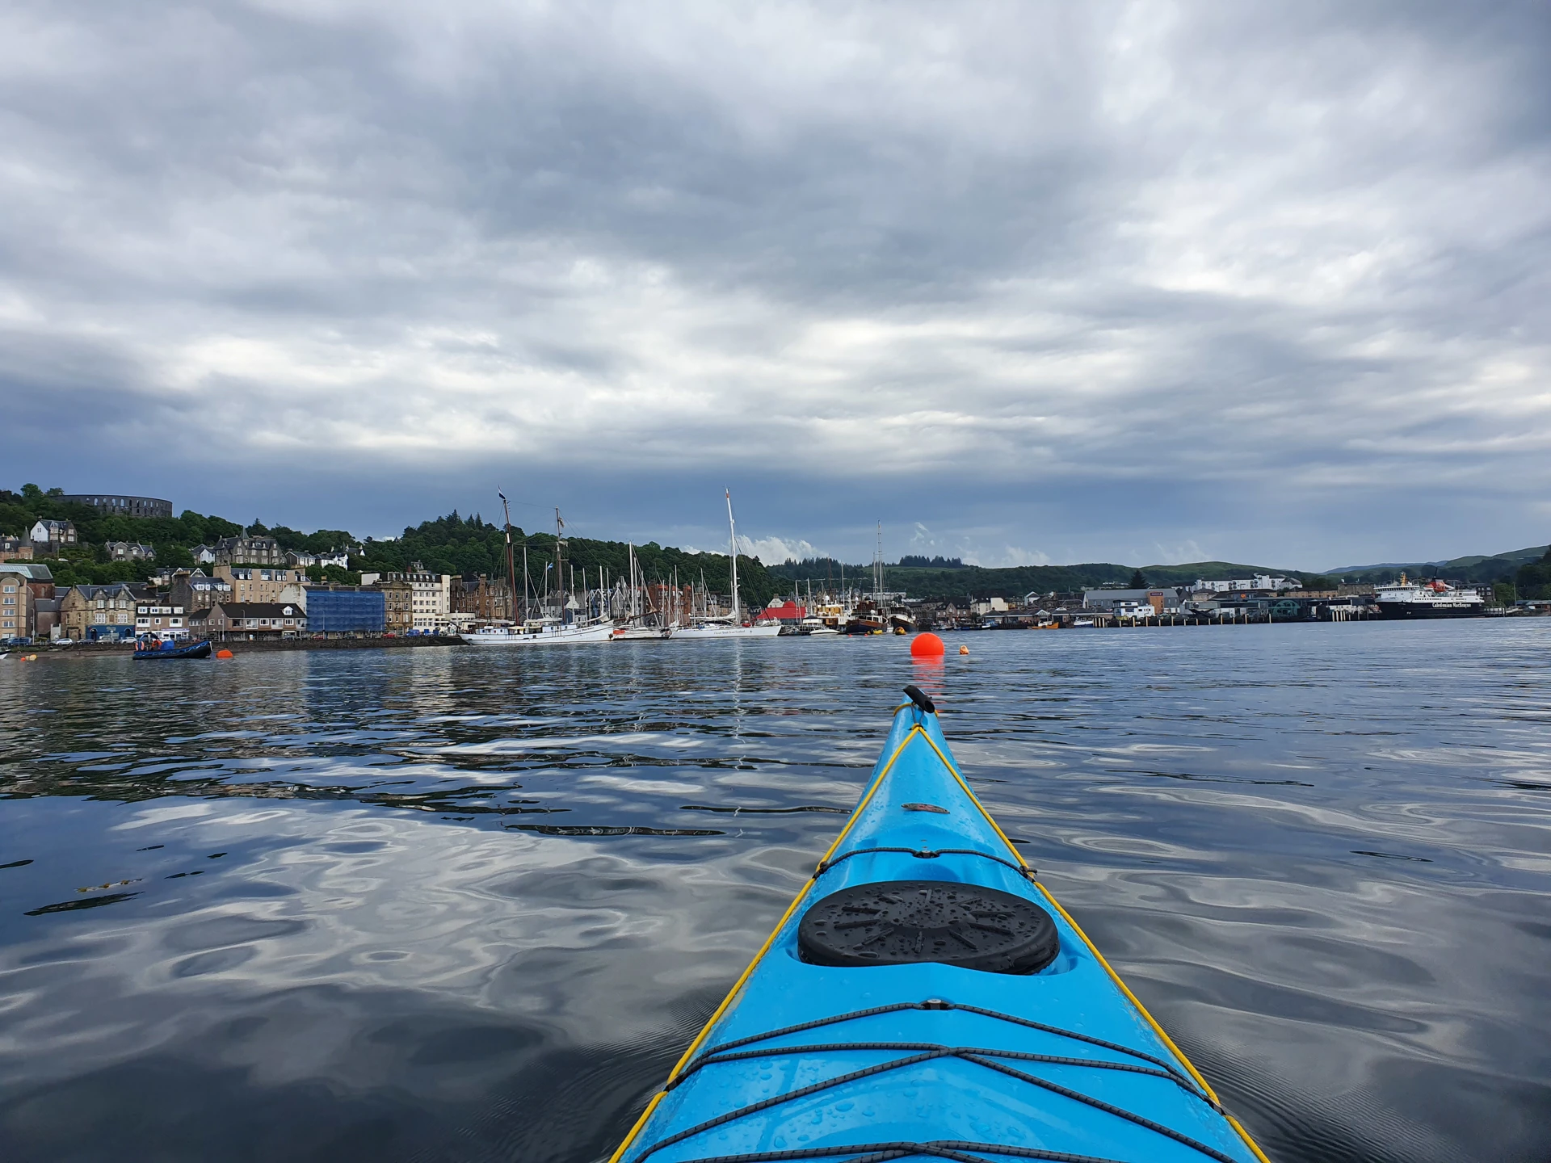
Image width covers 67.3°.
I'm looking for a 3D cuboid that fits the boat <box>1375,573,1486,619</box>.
[{"bbox_3d":[316.050,6.710,565.750,90.000,22.600,16.000,0,-3,-36],"label":"boat"}]

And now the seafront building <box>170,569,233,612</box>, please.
[{"bbox_3d":[-161.020,5.970,327.260,10.740,17.400,11.700,-3,-3,33],"label":"seafront building"}]

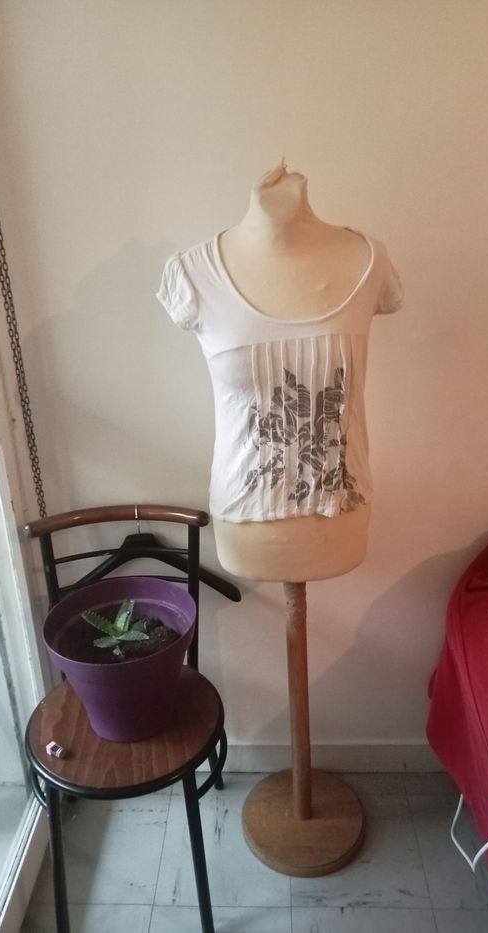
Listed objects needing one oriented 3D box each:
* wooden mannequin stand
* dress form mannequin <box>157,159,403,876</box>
[{"bbox_3d":[0.130,0.532,1.677,0.288,0.730,0.288,-1,23,3],"label":"wooden mannequin stand"},{"bbox_3d":[0.094,0.190,1.527,0.430,1.480,0.290,-6,24,-9],"label":"dress form mannequin"}]

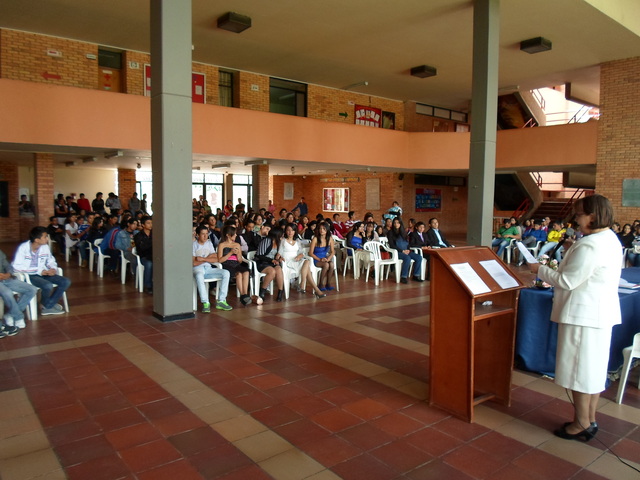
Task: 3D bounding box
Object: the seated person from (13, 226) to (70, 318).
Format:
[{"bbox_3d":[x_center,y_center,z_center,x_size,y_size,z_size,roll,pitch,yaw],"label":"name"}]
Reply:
[{"bbox_3d":[-3.781,0.413,6.346,0.680,1.210,0.530,3,4,33],"label":"seated person"}]

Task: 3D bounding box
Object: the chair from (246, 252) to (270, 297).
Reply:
[{"bbox_3d":[-1.001,0.547,8.055,0.570,0.800,0.560,-3,6,-38],"label":"chair"}]

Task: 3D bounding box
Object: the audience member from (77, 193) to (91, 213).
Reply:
[{"bbox_3d":[-8.373,-0.800,16.255,0.500,1.630,0.320,-2,4,-35],"label":"audience member"}]

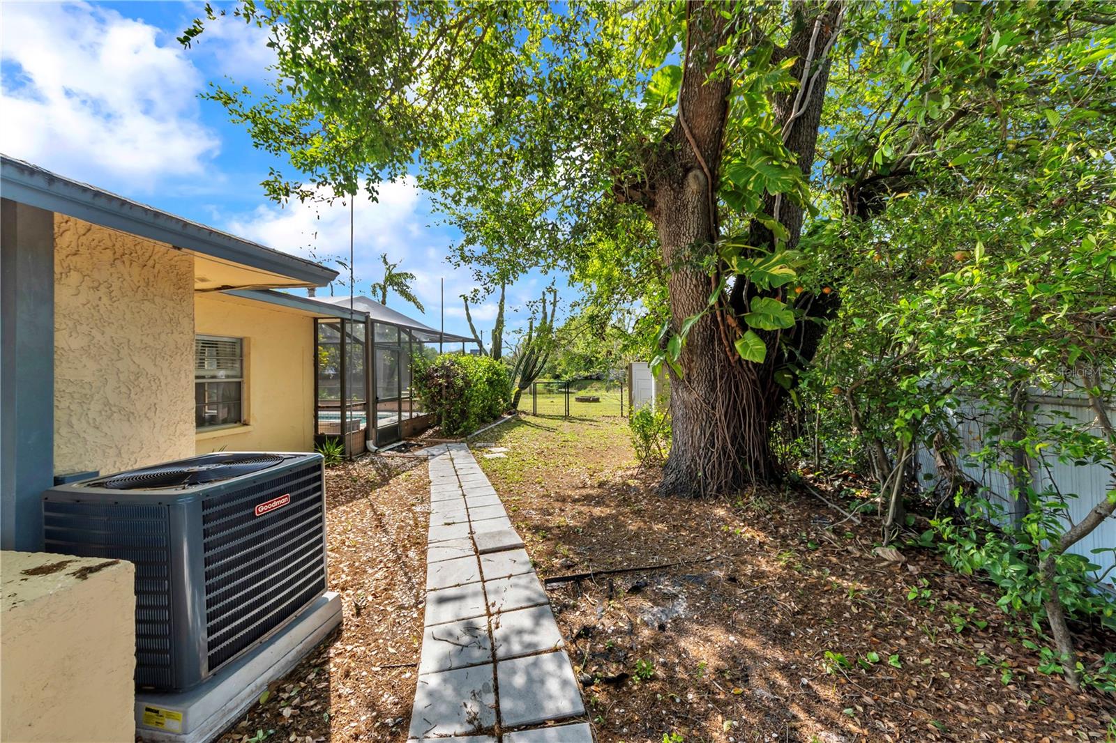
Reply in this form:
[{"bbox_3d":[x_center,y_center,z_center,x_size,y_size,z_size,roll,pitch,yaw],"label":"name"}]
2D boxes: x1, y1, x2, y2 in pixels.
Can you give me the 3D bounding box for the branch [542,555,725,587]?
[{"bbox_3d":[0.640,1.550,2.960,1.520,0.050,0.080,0,0,-15],"label":"branch"}]

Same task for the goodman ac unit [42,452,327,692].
[{"bbox_3d":[-1.840,0.930,1.960,0.750,0.800,0.750,0,0,8],"label":"goodman ac unit"}]

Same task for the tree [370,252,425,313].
[{"bbox_3d":[-7.800,-2.100,18.000,2.800,7.300,2.700,0,0,0],"label":"tree"}]

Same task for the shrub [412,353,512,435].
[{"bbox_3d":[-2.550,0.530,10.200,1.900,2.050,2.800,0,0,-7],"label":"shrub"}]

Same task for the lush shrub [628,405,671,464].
[{"bbox_3d":[1.600,1.060,6.300,0.850,1.030,0.800,0,0,0],"label":"lush shrub"}]

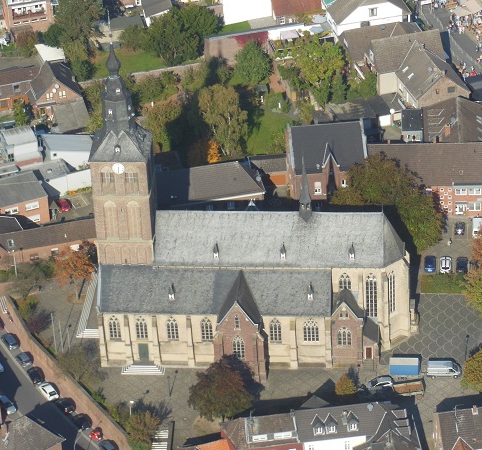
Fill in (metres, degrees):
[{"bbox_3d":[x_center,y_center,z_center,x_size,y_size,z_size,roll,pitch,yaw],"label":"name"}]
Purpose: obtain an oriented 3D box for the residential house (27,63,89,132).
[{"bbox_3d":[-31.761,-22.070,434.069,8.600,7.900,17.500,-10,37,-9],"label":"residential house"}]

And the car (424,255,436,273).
[{"bbox_3d":[30.309,6.138,396.595,1.750,1.460,4.100,1,36,5],"label":"car"}]

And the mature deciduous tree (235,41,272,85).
[{"bbox_3d":[2.091,-29.488,440.885,6.700,9.200,6.700,-2,36,1],"label":"mature deciduous tree"}]

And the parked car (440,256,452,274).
[{"bbox_3d":[33.620,6.540,407.290,1.740,1.450,3.950,-2,32,3],"label":"parked car"}]

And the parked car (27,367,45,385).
[{"bbox_3d":[-32.240,23.130,386.700,1.760,1.500,4.150,-18,35,-23],"label":"parked car"}]

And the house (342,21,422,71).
[{"bbox_3d":[26.930,-34.390,466.550,16.000,8.600,10.000,-11,33,-12],"label":"house"}]

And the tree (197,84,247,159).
[{"bbox_3d":[-3.130,-18.210,438.140,8.600,14.200,8.600,-3,32,0],"label":"tree"}]

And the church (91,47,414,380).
[{"bbox_3d":[2.372,-5.087,371.547,49.017,51.254,27.661,1,36,5],"label":"church"}]

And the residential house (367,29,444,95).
[{"bbox_3d":[30.530,-30.740,459.260,13.600,9.800,9.400,-11,33,-12],"label":"residential house"}]

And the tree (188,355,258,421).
[{"bbox_3d":[-2.750,25.370,371.870,9.800,10.600,9.800,-3,32,0],"label":"tree"}]

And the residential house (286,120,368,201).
[{"bbox_3d":[14.441,-10.467,409.737,12.600,14.100,11.200,-5,36,-3],"label":"residential house"}]

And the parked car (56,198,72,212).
[{"bbox_3d":[-30.680,-3.630,429.330,1.700,1.480,3.850,-15,34,-18],"label":"parked car"}]

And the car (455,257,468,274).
[{"bbox_3d":[35.337,6.304,396.028,1.760,1.460,4.150,1,36,5],"label":"car"}]

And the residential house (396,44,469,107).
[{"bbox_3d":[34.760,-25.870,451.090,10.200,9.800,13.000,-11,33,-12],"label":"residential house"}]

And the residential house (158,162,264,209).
[{"bbox_3d":[-6.720,-6.060,424.130,20.400,8.800,8.400,-8,32,-8],"label":"residential house"}]

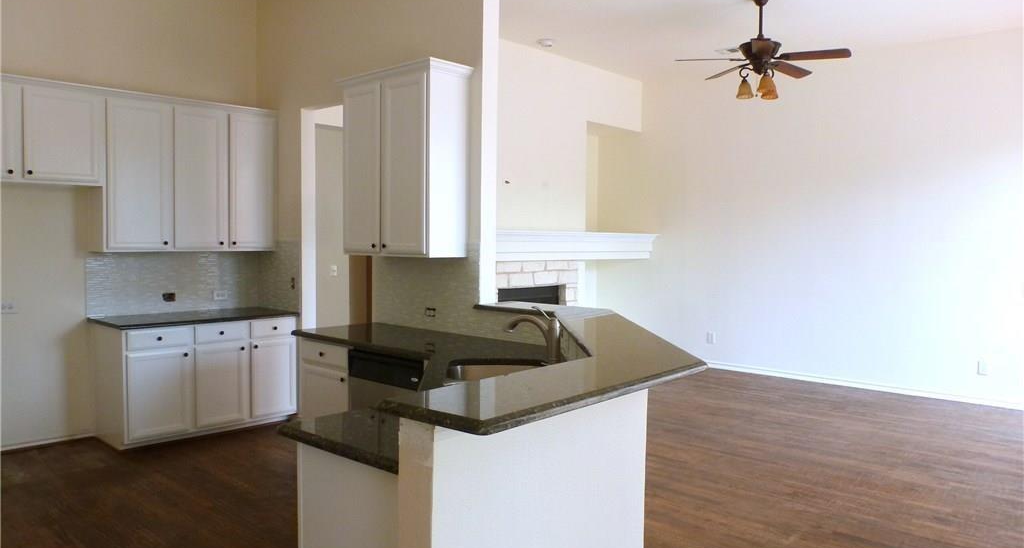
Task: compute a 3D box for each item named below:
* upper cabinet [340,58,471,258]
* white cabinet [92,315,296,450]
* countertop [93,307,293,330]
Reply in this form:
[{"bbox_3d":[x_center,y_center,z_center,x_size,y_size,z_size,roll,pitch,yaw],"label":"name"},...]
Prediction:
[{"bbox_3d":[-0.695,-0.679,4.486,0.928,1.135,0.340,4,4,43],"label":"upper cabinet"},{"bbox_3d":[-2.413,0.778,5.504,0.618,0.862,1.291,4,4,43],"label":"white cabinet"},{"bbox_3d":[-2.408,0.333,5.453,0.656,0.035,1.321,4,4,43],"label":"countertop"}]

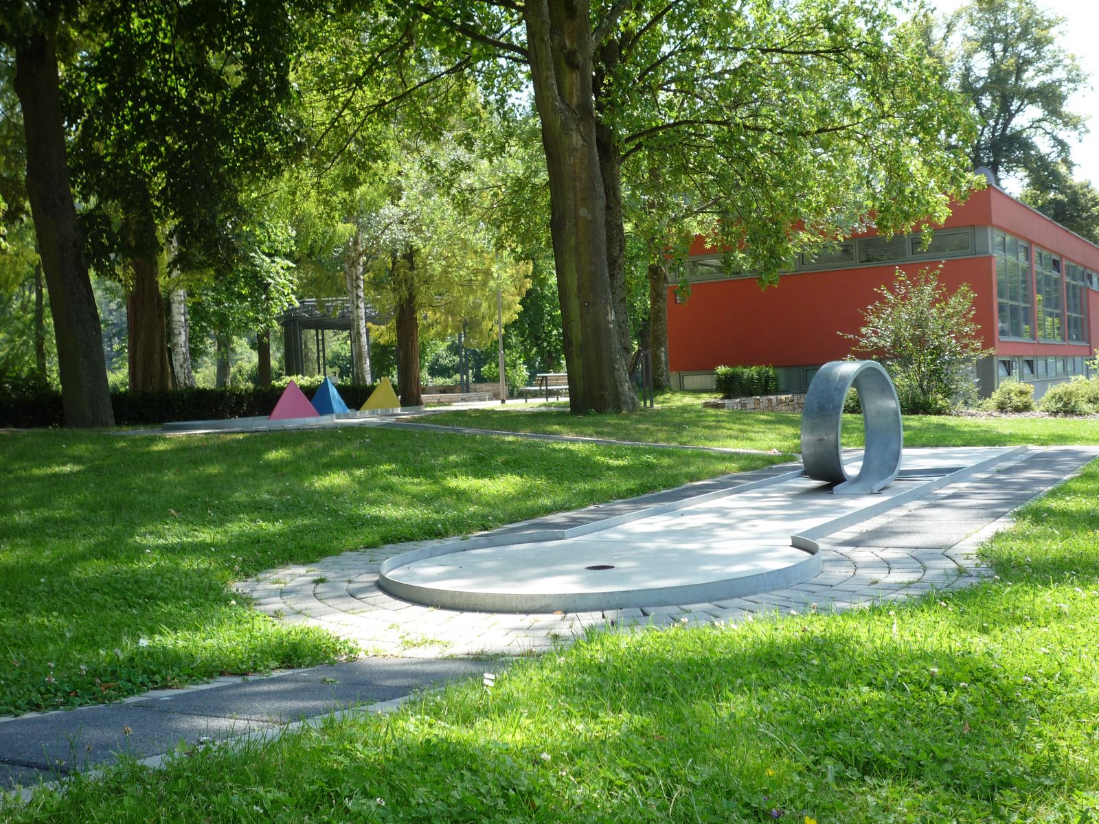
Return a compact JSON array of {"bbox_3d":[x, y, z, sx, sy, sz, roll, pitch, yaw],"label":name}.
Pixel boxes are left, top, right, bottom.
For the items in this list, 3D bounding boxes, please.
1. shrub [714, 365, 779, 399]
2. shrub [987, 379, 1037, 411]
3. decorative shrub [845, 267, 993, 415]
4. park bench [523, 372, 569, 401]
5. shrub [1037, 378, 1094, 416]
[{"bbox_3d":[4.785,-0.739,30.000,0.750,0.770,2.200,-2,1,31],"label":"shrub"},{"bbox_3d":[8.596,-0.303,23.000,0.890,0.610,0.820,-2,1,21],"label":"shrub"},{"bbox_3d":[7.463,-1.430,25.000,2.900,2.920,2.600,-2,1,17],"label":"decorative shrub"},{"bbox_3d":[-0.130,-0.677,35.500,0.620,0.790,1.950,-2,1,31],"label":"park bench"},{"bbox_3d":[8.899,-0.258,21.300,0.980,0.630,0.880,-2,1,23],"label":"shrub"}]

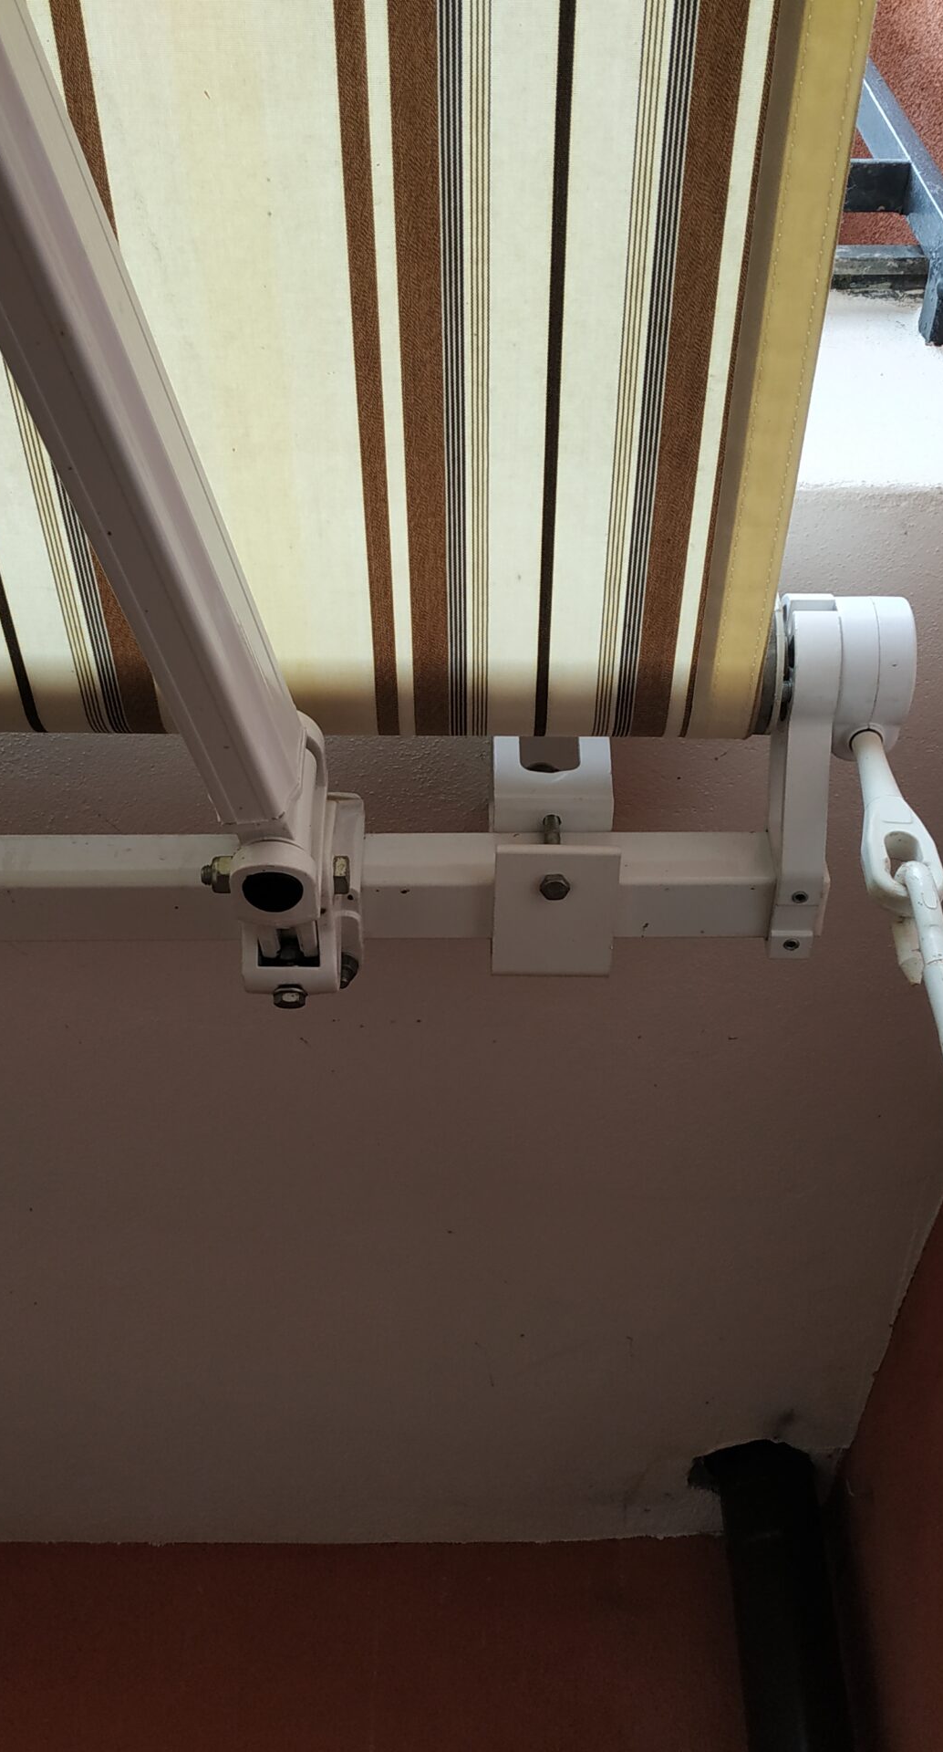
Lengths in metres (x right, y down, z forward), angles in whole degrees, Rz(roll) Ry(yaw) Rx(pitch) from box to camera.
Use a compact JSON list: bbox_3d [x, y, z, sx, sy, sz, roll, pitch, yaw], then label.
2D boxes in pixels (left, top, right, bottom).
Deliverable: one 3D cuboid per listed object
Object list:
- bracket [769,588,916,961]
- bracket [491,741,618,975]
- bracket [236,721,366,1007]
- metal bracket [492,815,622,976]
[{"bbox_3d":[0.190,-0.061,0.857,0.065,0.126,0.181,0,-47,0],"label":"bracket"},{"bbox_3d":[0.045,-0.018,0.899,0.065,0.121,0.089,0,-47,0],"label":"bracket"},{"bbox_3d":[-0.085,-0.003,0.858,0.062,0.117,0.118,0,-47,0],"label":"bracket"},{"bbox_3d":[0.044,0.006,0.874,0.064,0.057,0.087,0,-47,0],"label":"metal bracket"}]

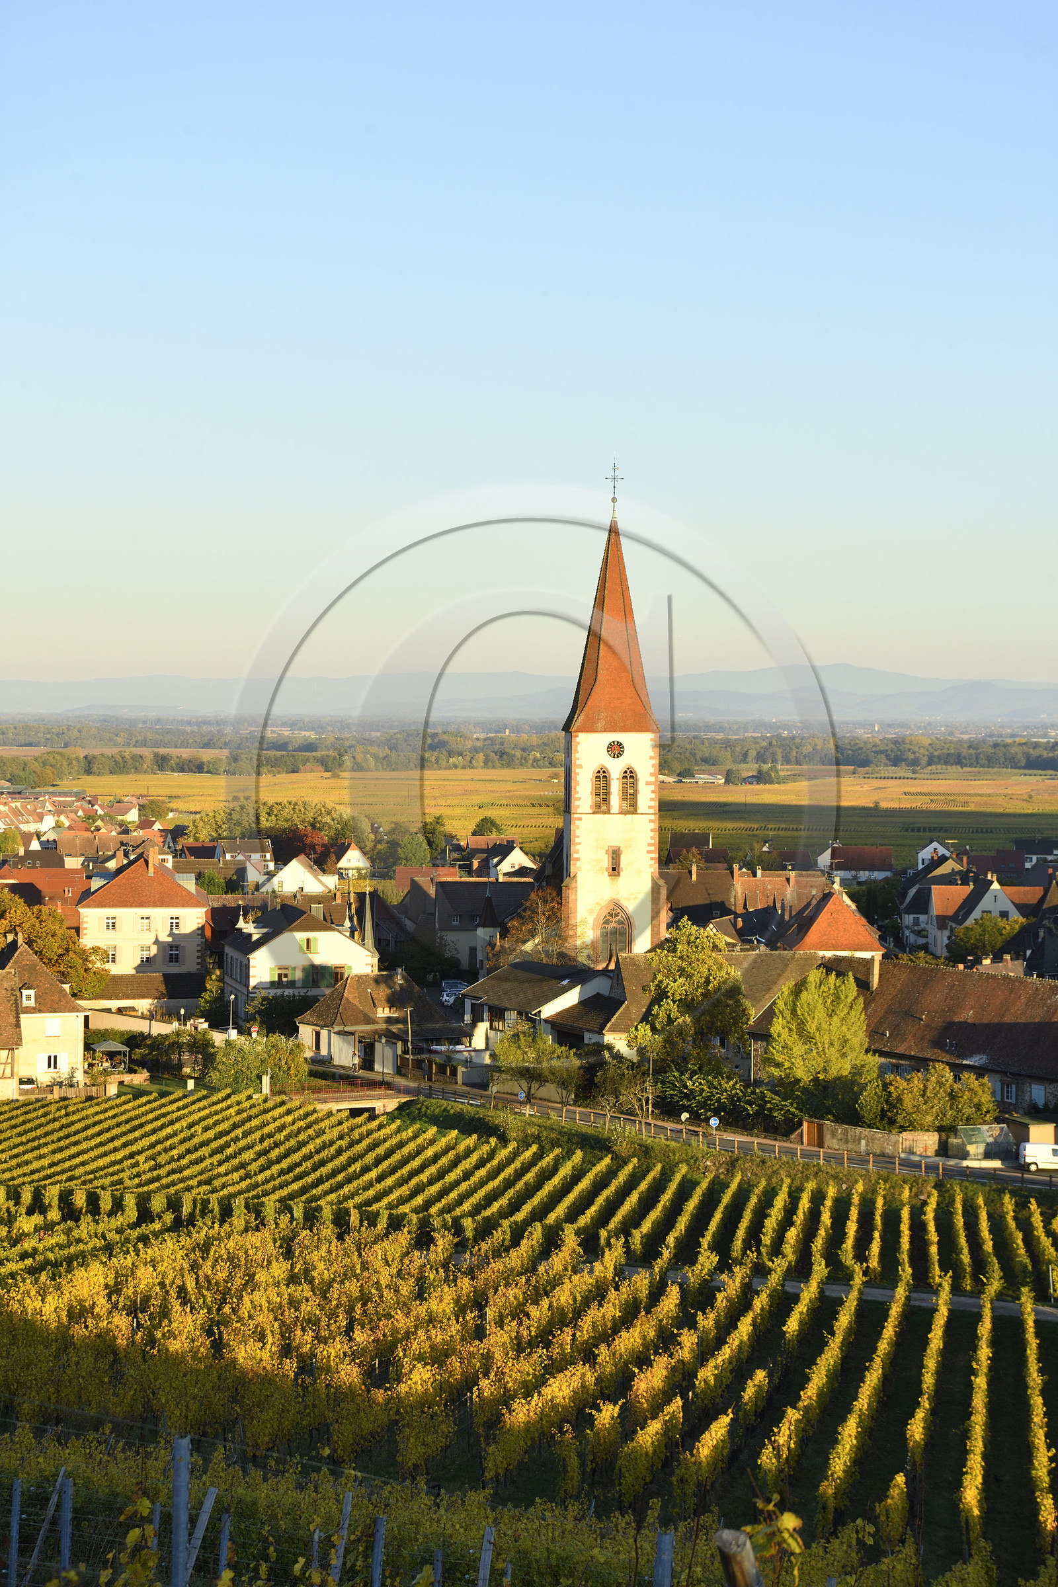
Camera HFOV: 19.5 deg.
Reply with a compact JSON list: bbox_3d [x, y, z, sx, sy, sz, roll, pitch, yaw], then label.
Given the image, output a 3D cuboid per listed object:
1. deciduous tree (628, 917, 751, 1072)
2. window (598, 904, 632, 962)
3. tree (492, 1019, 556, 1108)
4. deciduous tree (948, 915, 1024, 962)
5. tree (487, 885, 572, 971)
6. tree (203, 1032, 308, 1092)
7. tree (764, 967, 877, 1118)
[{"bbox_3d":[13.171,17.248,254.000,10.210,14.190,9.500,0,2,0],"label":"deciduous tree"},{"bbox_3d":[9.153,15.050,330.000,3.850,6.800,0.500,0,2,-3],"label":"window"},{"bbox_3d":[-0.374,23.514,266.000,5.670,8.230,5.670,0,2,0],"label":"tree"},{"bbox_3d":[55.473,18.308,375.000,9.400,7.000,8.500,0,2,0],"label":"deciduous tree"},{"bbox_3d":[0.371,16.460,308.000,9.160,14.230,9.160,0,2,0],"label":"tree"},{"bbox_3d":[-22.336,22.024,252.000,8.500,5.000,6.500,0,2,0],"label":"tree"},{"bbox_3d":[20.927,18.019,222.000,8.120,11.150,8.120,0,2,0],"label":"tree"}]

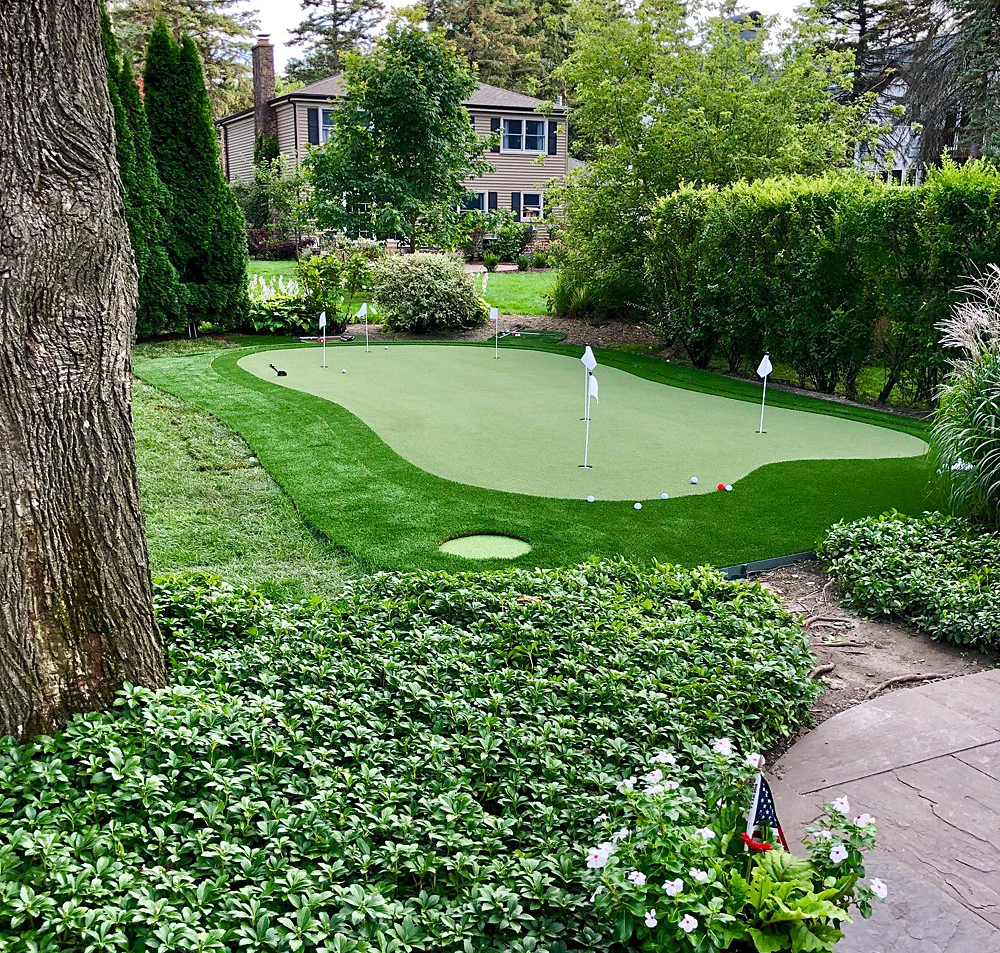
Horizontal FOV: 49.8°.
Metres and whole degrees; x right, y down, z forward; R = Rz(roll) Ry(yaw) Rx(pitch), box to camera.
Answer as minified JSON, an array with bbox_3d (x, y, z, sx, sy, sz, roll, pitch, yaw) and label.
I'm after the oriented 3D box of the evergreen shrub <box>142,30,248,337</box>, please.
[{"bbox_3d":[-5.171,-5.081,18.362,1.774,4.970,1.600,0,13,0],"label":"evergreen shrub"}]

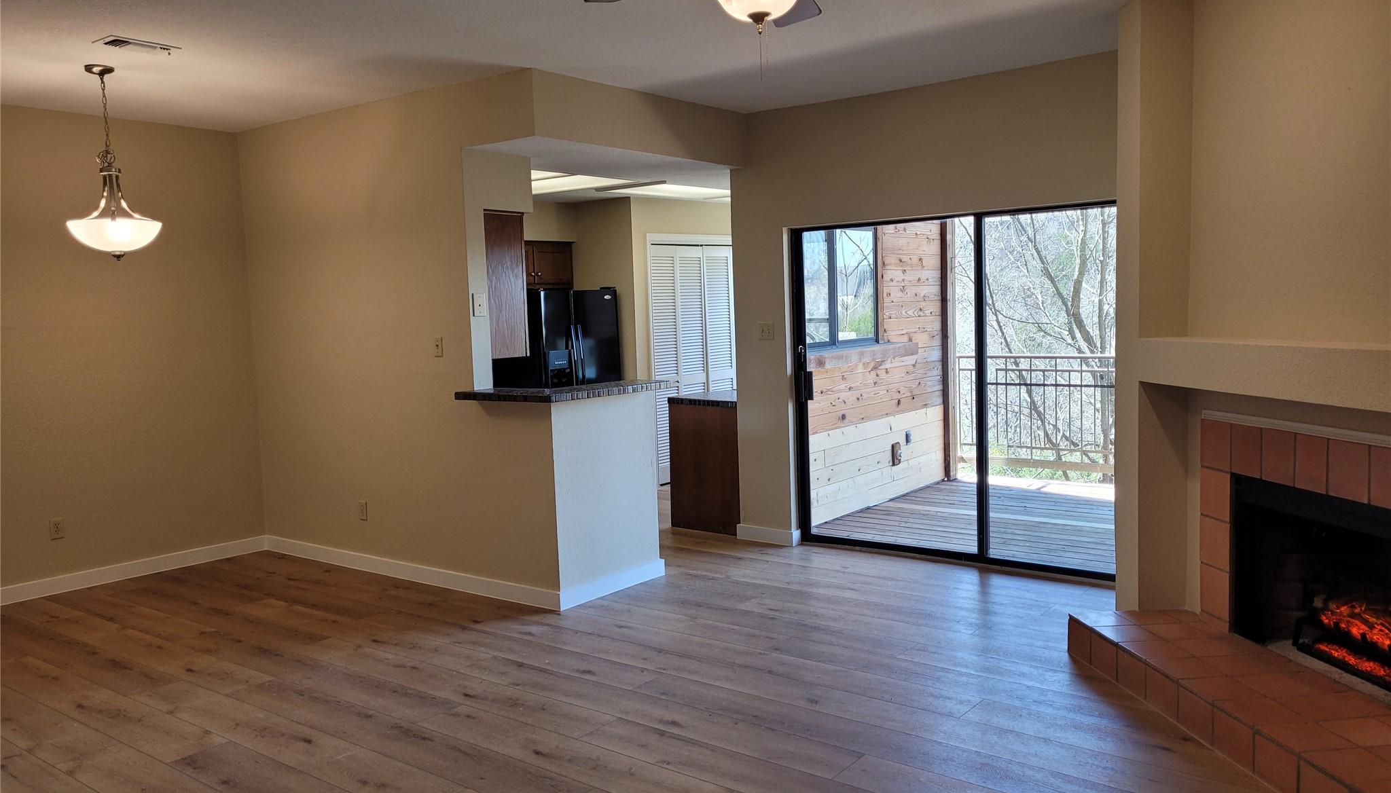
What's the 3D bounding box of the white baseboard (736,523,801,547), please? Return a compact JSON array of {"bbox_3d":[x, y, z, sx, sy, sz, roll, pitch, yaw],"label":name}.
[{"bbox_3d":[0.482,0.893,6.792,0.435,0.099,0.105,2,6,36],"label":"white baseboard"}]

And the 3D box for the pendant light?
[{"bbox_3d":[-2.773,-1.097,4.942,0.400,0.898,0.400,2,6,36],"label":"pendant light"}]

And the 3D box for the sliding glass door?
[{"bbox_3d":[1.650,-0.030,5.957,2.436,2.005,0.110,2,6,36],"label":"sliding glass door"}]

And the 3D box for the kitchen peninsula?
[{"bbox_3d":[-0.679,0.504,5.781,0.685,1.121,0.970,2,6,36],"label":"kitchen peninsula"}]

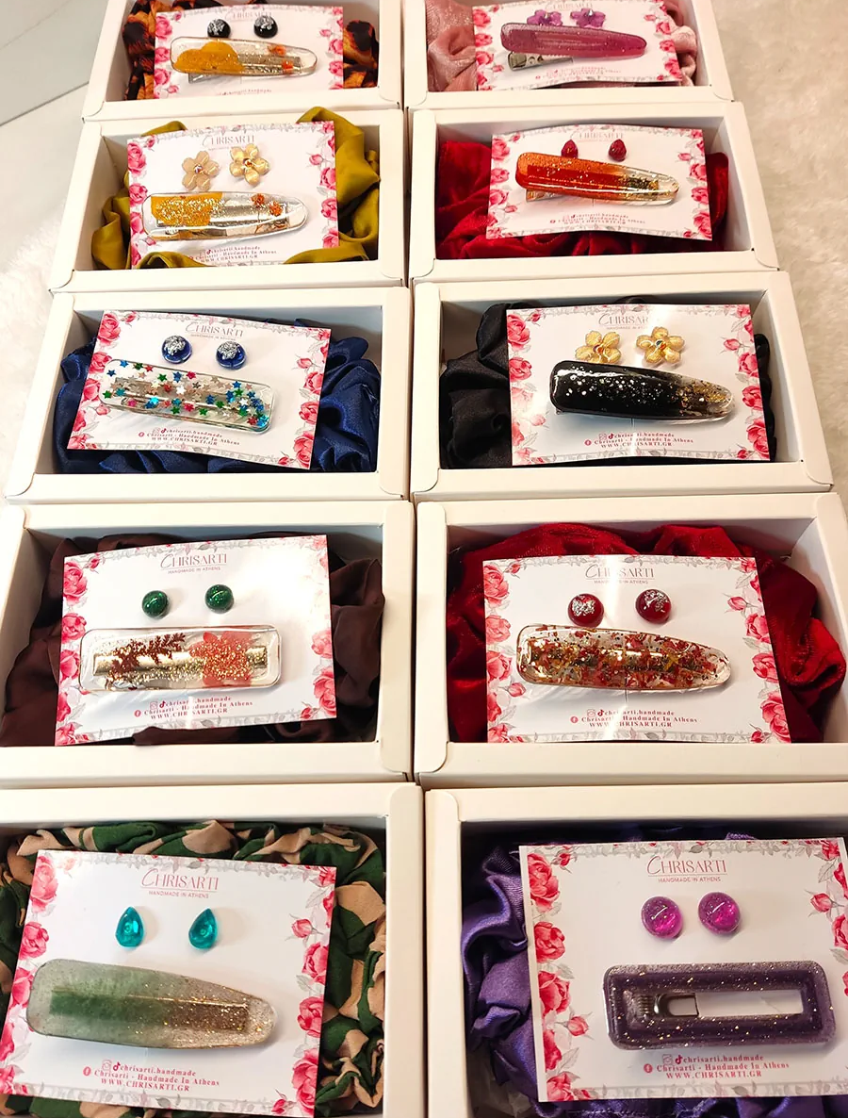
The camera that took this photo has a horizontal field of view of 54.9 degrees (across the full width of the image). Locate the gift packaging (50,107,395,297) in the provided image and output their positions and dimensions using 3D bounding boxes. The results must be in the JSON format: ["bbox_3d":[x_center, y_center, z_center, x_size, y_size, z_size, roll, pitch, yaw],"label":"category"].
[{"bbox_3d":[-0.081,-0.148,0.374,0.148,0.044,0.095,-1,67,2],"label":"gift packaging"}]

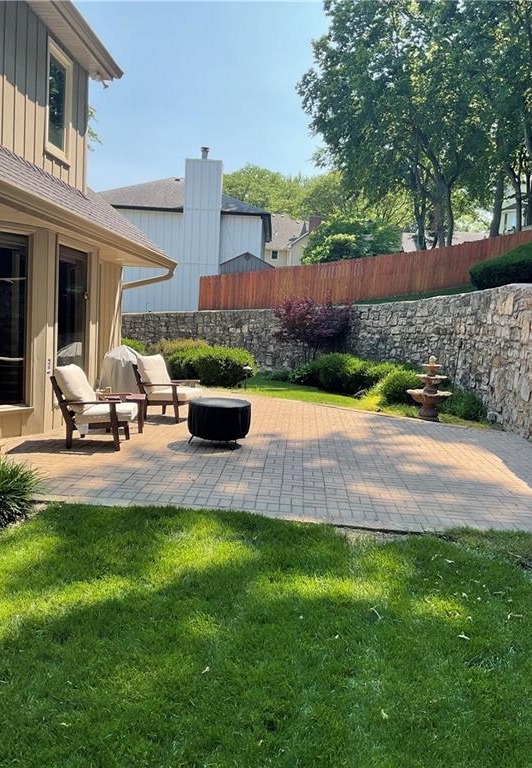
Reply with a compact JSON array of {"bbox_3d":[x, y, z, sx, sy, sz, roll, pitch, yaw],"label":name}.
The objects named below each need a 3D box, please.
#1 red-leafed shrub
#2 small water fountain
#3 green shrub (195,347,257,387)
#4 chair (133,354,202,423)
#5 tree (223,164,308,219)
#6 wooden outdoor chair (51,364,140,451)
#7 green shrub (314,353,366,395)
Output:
[{"bbox_3d":[1.224,-1.196,16.358,1.950,2.100,1.800,4,6,4],"label":"red-leafed shrub"},{"bbox_3d":[2.744,0.057,10.611,0.760,1.090,0.760,5,6,14],"label":"small water fountain"},{"bbox_3d":[-0.857,-0.432,13.998,1.300,0.860,1.200,3,6,-4],"label":"green shrub"},{"bbox_3d":[-1.392,0.036,9.254,0.880,0.910,0.740,4,6,12],"label":"chair"},{"bbox_3d":[-0.633,-10.729,50.649,8.500,12.745,8.500,3,6,0],"label":"tree"},{"bbox_3d":[-1.900,0.225,7.284,0.890,0.910,0.740,3,6,-3],"label":"wooden outdoor chair"},{"bbox_3d":[1.733,-0.307,14.290,1.120,0.870,1.100,4,6,7],"label":"green shrub"}]

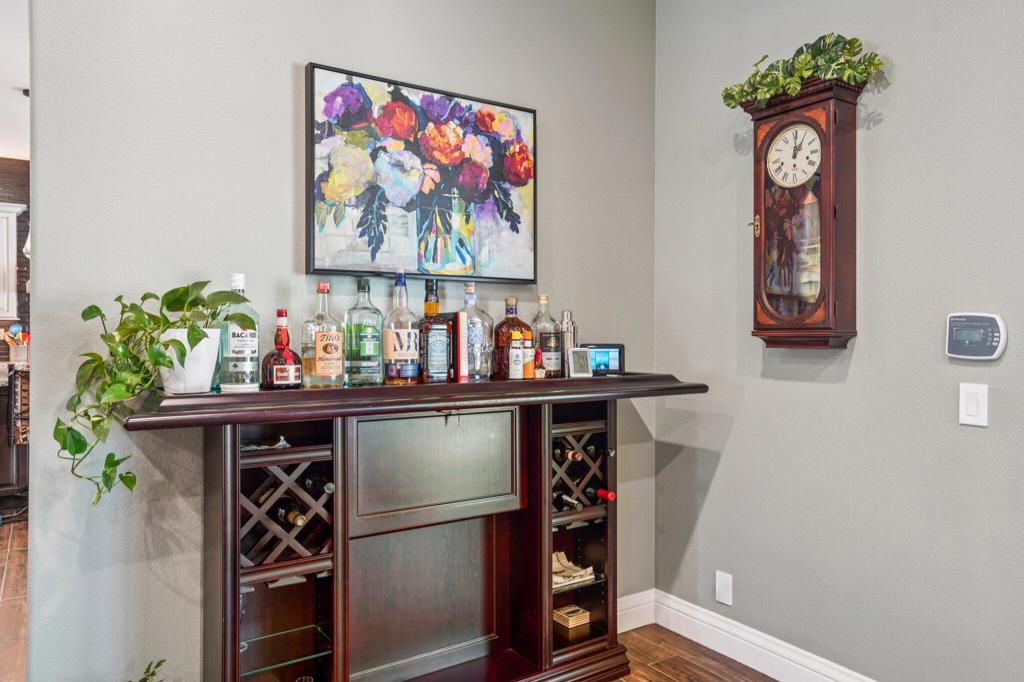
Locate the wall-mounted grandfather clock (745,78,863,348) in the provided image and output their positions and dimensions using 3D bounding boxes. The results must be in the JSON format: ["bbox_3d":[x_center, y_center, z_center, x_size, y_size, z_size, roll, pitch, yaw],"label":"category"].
[{"bbox_3d":[0.963,-0.392,2.267,0.187,0.830,0.338,0,0,-34],"label":"wall-mounted grandfather clock"}]

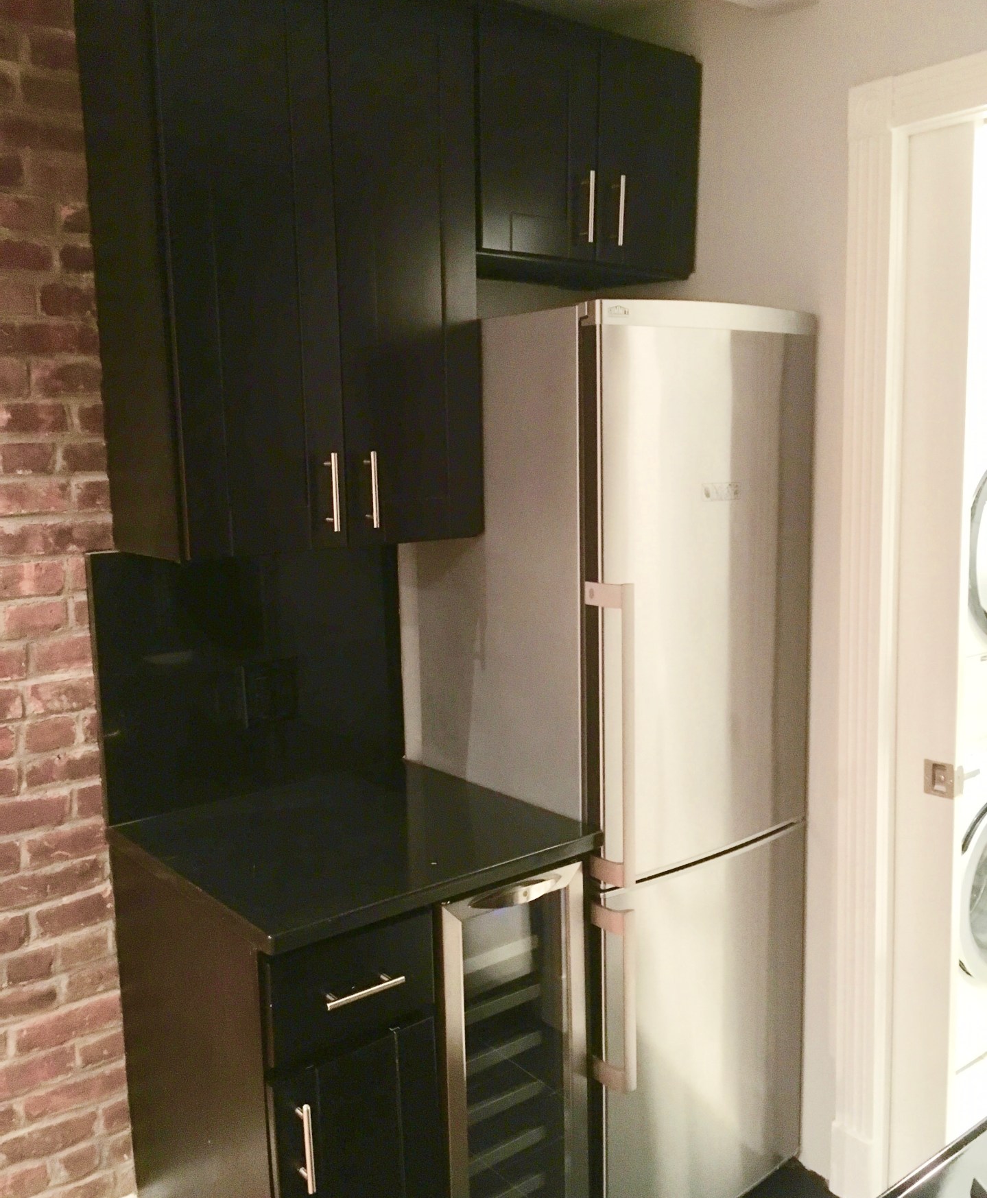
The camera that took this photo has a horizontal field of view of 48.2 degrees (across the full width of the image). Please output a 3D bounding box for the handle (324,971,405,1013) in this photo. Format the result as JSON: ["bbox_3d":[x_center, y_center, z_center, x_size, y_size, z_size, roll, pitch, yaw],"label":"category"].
[{"bbox_3d":[-0.198,0.595,1.677,0.138,0.011,0.034,-7,10,-38],"label":"handle"}]

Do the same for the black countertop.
[{"bbox_3d":[-0.265,0.436,2.026,0.662,0.031,0.645,-7,10,-38],"label":"black countertop"}]

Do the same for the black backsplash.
[{"bbox_3d":[-0.469,0.138,2.236,0.666,0.515,0.022,-7,10,-38],"label":"black backsplash"}]

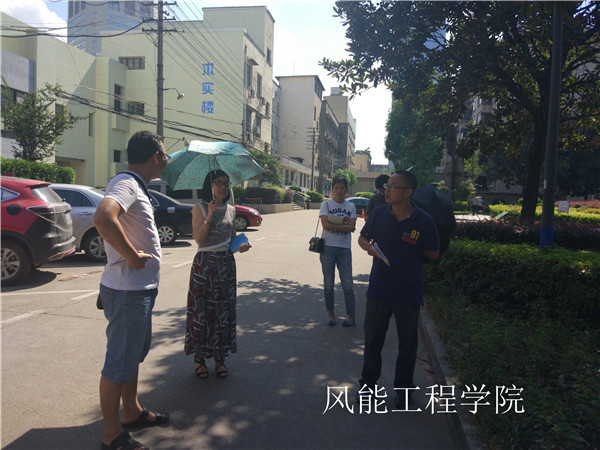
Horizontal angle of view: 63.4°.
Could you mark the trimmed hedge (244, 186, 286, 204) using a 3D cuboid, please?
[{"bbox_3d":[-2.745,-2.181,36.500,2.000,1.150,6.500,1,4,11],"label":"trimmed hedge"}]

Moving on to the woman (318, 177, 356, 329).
[{"bbox_3d":[0.425,0.289,5.500,0.460,1.640,0.340,1,4,6],"label":"woman"}]

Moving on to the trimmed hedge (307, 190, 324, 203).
[{"bbox_3d":[1.629,-2.943,51.000,1.900,1.250,2.300,1,4,11],"label":"trimmed hedge"}]

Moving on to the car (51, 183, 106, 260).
[{"bbox_3d":[-5.550,-0.136,10.100,4.700,1.470,1.820,0,4,-16],"label":"car"}]

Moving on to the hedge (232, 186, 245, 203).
[{"bbox_3d":[-4.057,-1.915,31.500,1.500,1.150,2.500,1,4,11],"label":"hedge"}]

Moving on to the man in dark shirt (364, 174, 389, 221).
[{"bbox_3d":[1.013,0.255,5.750,0.500,1.700,0.380,2,4,24],"label":"man in dark shirt"}]

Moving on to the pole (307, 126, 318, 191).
[{"bbox_3d":[1.500,-6.924,56.000,1.450,8.600,0.400,0,4,-10],"label":"pole"}]

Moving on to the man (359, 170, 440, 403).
[{"bbox_3d":[0.721,0.450,3.550,0.600,1.690,0.400,2,4,19],"label":"man"}]

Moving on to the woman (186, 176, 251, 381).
[{"bbox_3d":[-0.683,0.380,3.970,0.520,1.640,0.420,0,4,-16],"label":"woman"}]

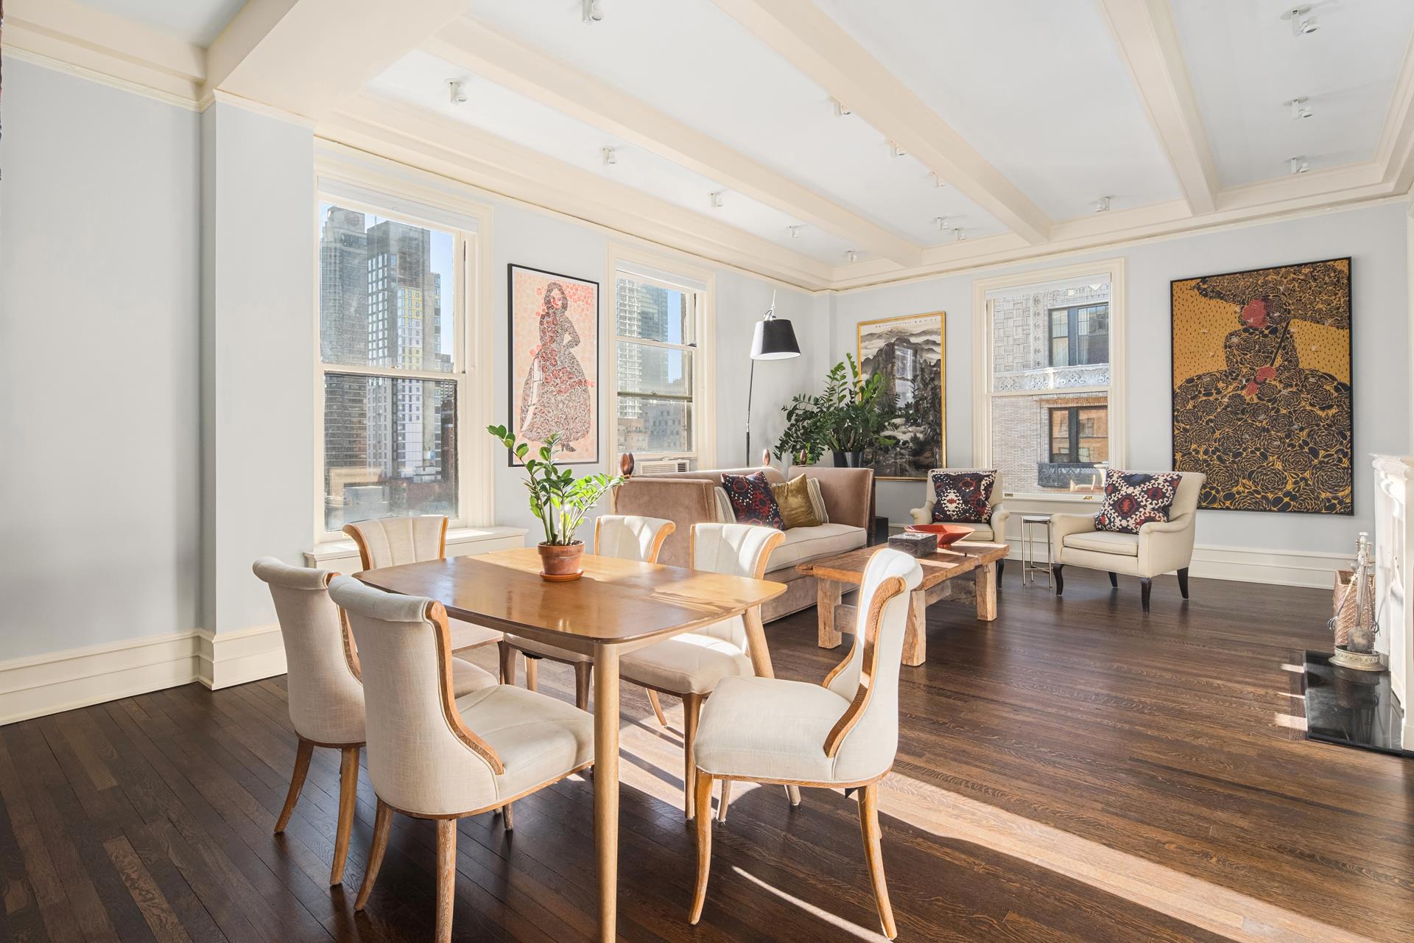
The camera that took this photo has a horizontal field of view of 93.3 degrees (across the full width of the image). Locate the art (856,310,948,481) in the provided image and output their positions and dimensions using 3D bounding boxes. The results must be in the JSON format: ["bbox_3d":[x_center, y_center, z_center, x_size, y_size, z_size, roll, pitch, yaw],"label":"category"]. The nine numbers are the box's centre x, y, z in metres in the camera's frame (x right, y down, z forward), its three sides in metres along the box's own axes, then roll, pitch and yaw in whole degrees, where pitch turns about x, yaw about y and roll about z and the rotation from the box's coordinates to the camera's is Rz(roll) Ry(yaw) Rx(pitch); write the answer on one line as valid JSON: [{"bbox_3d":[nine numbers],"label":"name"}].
[{"bbox_3d":[2.206,-0.830,7.613,1.048,1.825,0.040,1,3,39],"label":"art"}]

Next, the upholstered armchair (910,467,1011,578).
[{"bbox_3d":[2.299,0.481,6.018,0.780,0.960,0.830,0,2,25],"label":"upholstered armchair"}]

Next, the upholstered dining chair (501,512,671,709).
[{"bbox_3d":[-0.474,0.664,2.846,0.490,0.885,0.590,1,3,38],"label":"upholstered dining chair"}]

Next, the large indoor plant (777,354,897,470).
[{"bbox_3d":[1.221,-0.390,6.285,1.100,1.420,0.950,-1,2,0],"label":"large indoor plant"}]

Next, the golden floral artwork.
[{"bbox_3d":[4.659,-0.677,5.659,1.176,2.049,0.050,1,3,39],"label":"golden floral artwork"}]

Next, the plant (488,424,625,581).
[{"bbox_3d":[-0.542,0.104,2.406,0.460,0.549,0.380,-1,2,0],"label":"plant"}]

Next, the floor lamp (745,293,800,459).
[{"bbox_3d":[0.514,-0.296,5.939,0.630,2.550,0.440,-1,2,0],"label":"floor lamp"}]

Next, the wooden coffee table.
[{"bbox_3d":[1.370,0.797,4.440,0.740,0.465,1.600,1,3,40],"label":"wooden coffee table"}]

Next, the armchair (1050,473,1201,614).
[{"bbox_3d":[3.259,0.508,5.205,0.820,0.950,0.760,-2,2,-28],"label":"armchair"}]

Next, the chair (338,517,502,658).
[{"bbox_3d":[-1.199,0.670,2.868,0.590,0.885,0.490,1,3,37],"label":"chair"}]

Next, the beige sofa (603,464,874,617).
[{"bbox_3d":[0.393,0.510,5.182,0.900,1.000,2.200,1,3,40],"label":"beige sofa"}]

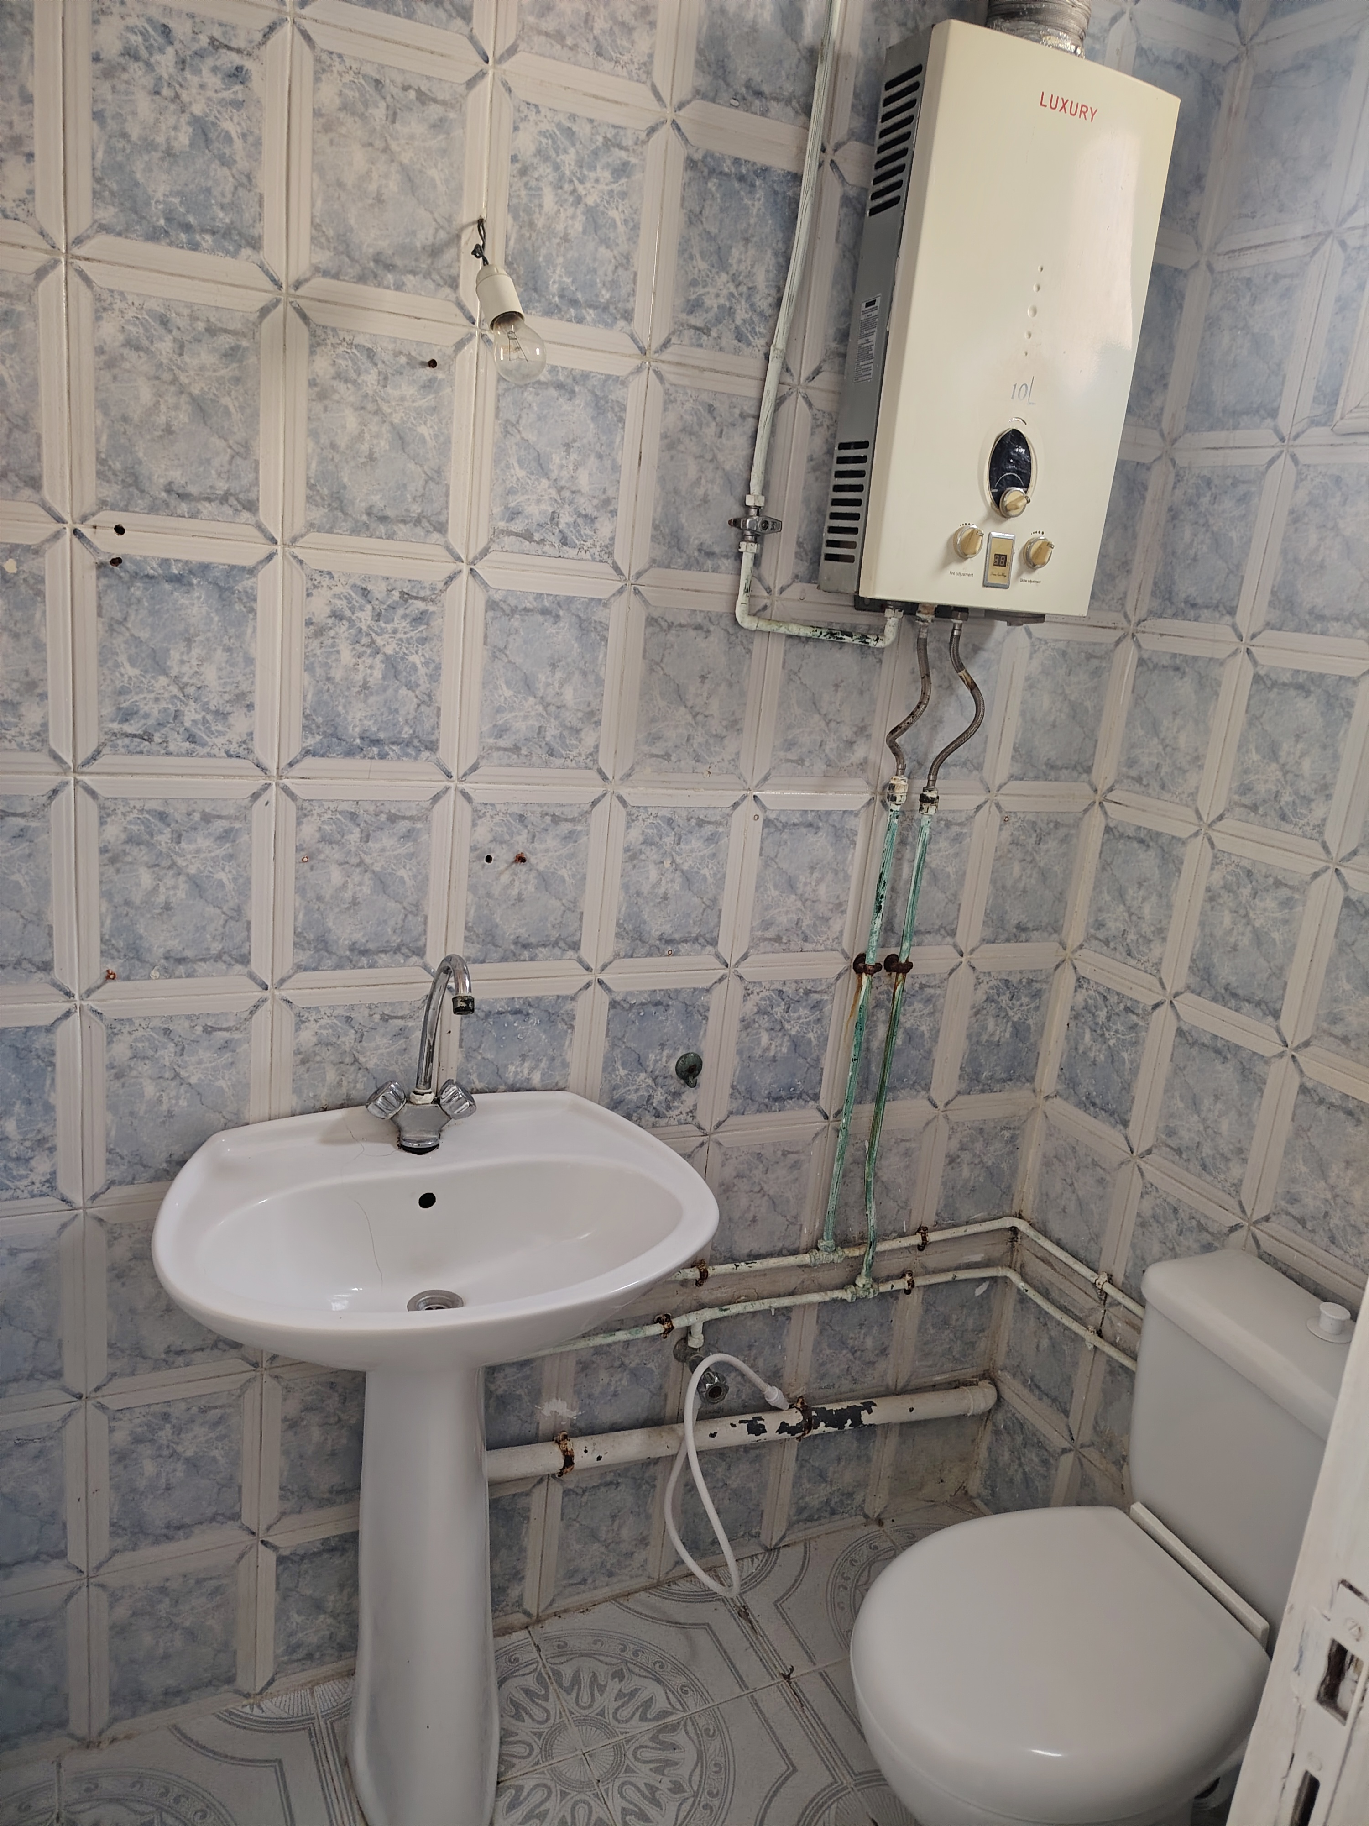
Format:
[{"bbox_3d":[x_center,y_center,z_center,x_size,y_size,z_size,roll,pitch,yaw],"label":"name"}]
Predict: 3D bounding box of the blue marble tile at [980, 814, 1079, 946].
[{"bbox_3d":[0.520,-0.052,1.913,0.150,0.205,0.015,-1,16,-26],"label":"blue marble tile"}]

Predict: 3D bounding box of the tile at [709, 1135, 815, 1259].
[{"bbox_3d":[0.114,0.422,1.856,0.148,0.195,0.010,-1,16,-26],"label":"tile"}]

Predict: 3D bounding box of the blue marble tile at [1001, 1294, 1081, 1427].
[{"bbox_3d":[0.587,0.697,2.061,0.012,0.204,0.157,-1,16,-26],"label":"blue marble tile"}]

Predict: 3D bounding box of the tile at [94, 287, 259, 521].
[{"bbox_3d":[-0.504,-0.501,1.260,0.150,0.199,0.010,-1,16,-26],"label":"tile"}]

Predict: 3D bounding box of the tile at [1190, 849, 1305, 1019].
[{"bbox_3d":[0.751,0.028,1.696,0.010,0.203,0.144,-1,16,-26],"label":"tile"}]

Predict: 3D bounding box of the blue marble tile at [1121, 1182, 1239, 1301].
[{"bbox_3d":[0.711,0.513,1.831,0.012,0.205,0.160,-1,16,-25],"label":"blue marble tile"}]

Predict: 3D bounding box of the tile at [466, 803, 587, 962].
[{"bbox_3d":[-0.194,-0.038,1.559,0.149,0.202,0.010,-1,16,-26],"label":"tile"}]

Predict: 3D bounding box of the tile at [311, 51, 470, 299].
[{"bbox_3d":[-0.300,-0.747,1.292,0.150,0.205,0.015,-1,16,-26],"label":"tile"}]

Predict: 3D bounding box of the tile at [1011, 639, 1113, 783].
[{"bbox_3d":[0.555,-0.291,1.855,0.157,0.204,0.012,-1,16,-26],"label":"tile"}]

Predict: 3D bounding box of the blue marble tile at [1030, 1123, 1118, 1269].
[{"bbox_3d":[0.624,0.457,2.020,0.012,0.207,0.161,-1,17,-26],"label":"blue marble tile"}]

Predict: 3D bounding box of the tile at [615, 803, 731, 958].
[{"bbox_3d":[-0.016,-0.043,1.646,0.146,0.203,0.010,-1,16,-26],"label":"tile"}]

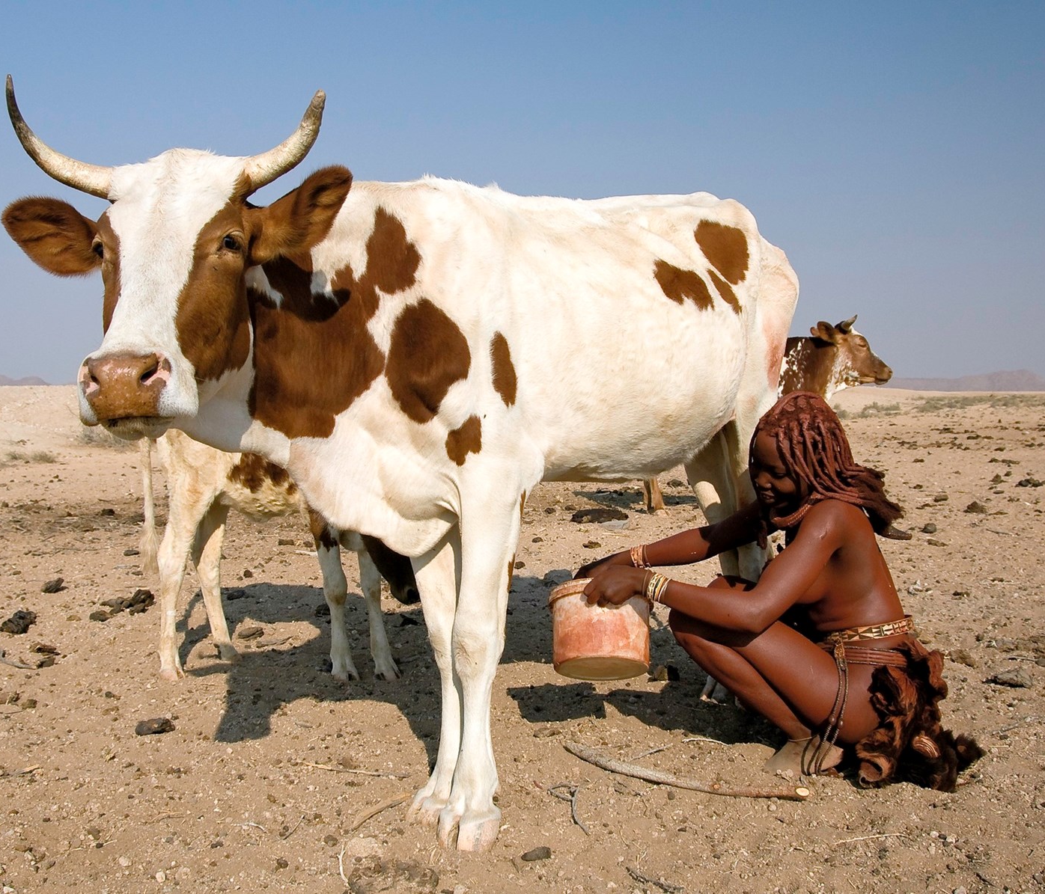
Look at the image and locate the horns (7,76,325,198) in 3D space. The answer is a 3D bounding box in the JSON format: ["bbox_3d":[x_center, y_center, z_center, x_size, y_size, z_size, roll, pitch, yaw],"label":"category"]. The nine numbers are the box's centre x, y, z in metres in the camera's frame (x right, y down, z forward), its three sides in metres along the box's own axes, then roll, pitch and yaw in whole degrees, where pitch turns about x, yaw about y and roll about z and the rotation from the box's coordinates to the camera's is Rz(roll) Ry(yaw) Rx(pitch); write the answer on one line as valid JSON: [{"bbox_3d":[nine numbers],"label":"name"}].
[{"bbox_3d":[-0.558,-0.484,1.580,0.490,0.180,0.130,0,3,0],"label":"horns"}]

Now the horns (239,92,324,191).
[{"bbox_3d":[-0.375,-0.479,1.580,0.130,0.155,0.090,0,3,0],"label":"horns"}]

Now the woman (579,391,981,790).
[{"bbox_3d":[0.610,0.309,2.444,0.920,0.900,0.500,1,3,9],"label":"woman"}]

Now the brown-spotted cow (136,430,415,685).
[{"bbox_3d":[-0.755,0.288,3.145,0.880,0.860,0.300,1,3,10],"label":"brown-spotted cow"}]

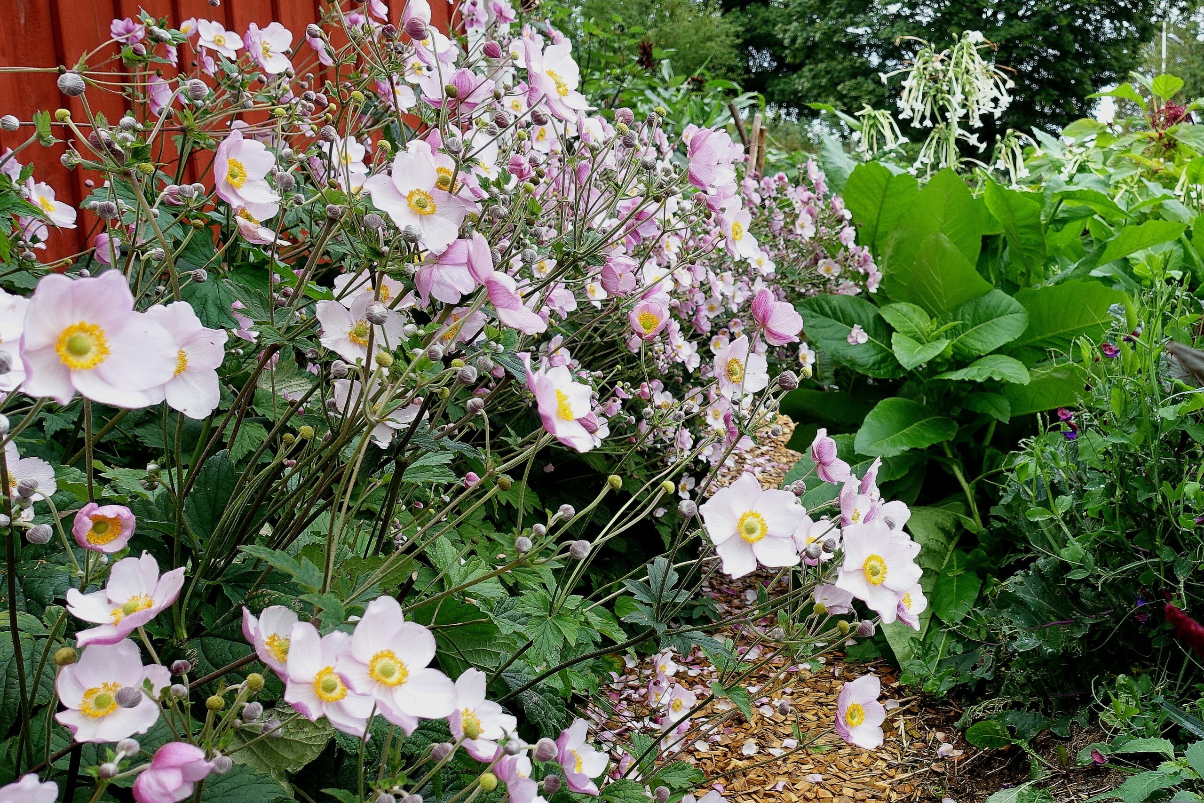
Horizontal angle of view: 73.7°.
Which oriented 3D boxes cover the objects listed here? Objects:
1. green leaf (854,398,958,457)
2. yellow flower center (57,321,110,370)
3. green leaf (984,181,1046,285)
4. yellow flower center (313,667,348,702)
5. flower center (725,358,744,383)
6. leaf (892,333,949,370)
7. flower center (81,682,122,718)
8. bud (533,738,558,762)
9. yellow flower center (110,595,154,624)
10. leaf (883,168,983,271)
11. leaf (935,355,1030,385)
[{"bbox_3d":[0.713,0.063,1.880,0.245,0.050,0.135,-15,51,-14],"label":"green leaf"},{"bbox_3d":[-0.234,-0.025,0.361,0.021,0.021,0.010,-8,3,-33],"label":"yellow flower center"},{"bbox_3d":[1.488,-0.605,2.900,0.180,0.380,0.130,-17,-6,13],"label":"green leaf"},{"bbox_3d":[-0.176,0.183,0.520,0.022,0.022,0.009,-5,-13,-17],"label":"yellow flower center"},{"bbox_3d":[0.116,-0.027,0.711,0.022,0.022,0.010,-8,3,-31],"label":"flower center"},{"bbox_3d":[0.970,-0.153,2.450,0.165,0.070,0.190,0,25,21],"label":"leaf"},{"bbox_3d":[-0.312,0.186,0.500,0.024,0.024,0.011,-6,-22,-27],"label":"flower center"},{"bbox_3d":[-0.036,0.221,0.510,0.015,0.015,0.015,-6,0,12],"label":"bud"},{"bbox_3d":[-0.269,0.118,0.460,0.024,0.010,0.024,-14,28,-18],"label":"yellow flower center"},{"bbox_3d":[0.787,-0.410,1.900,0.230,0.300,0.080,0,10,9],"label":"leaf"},{"bbox_3d":[1.155,-0.100,2.450,0.270,0.050,0.130,7,28,18],"label":"leaf"}]

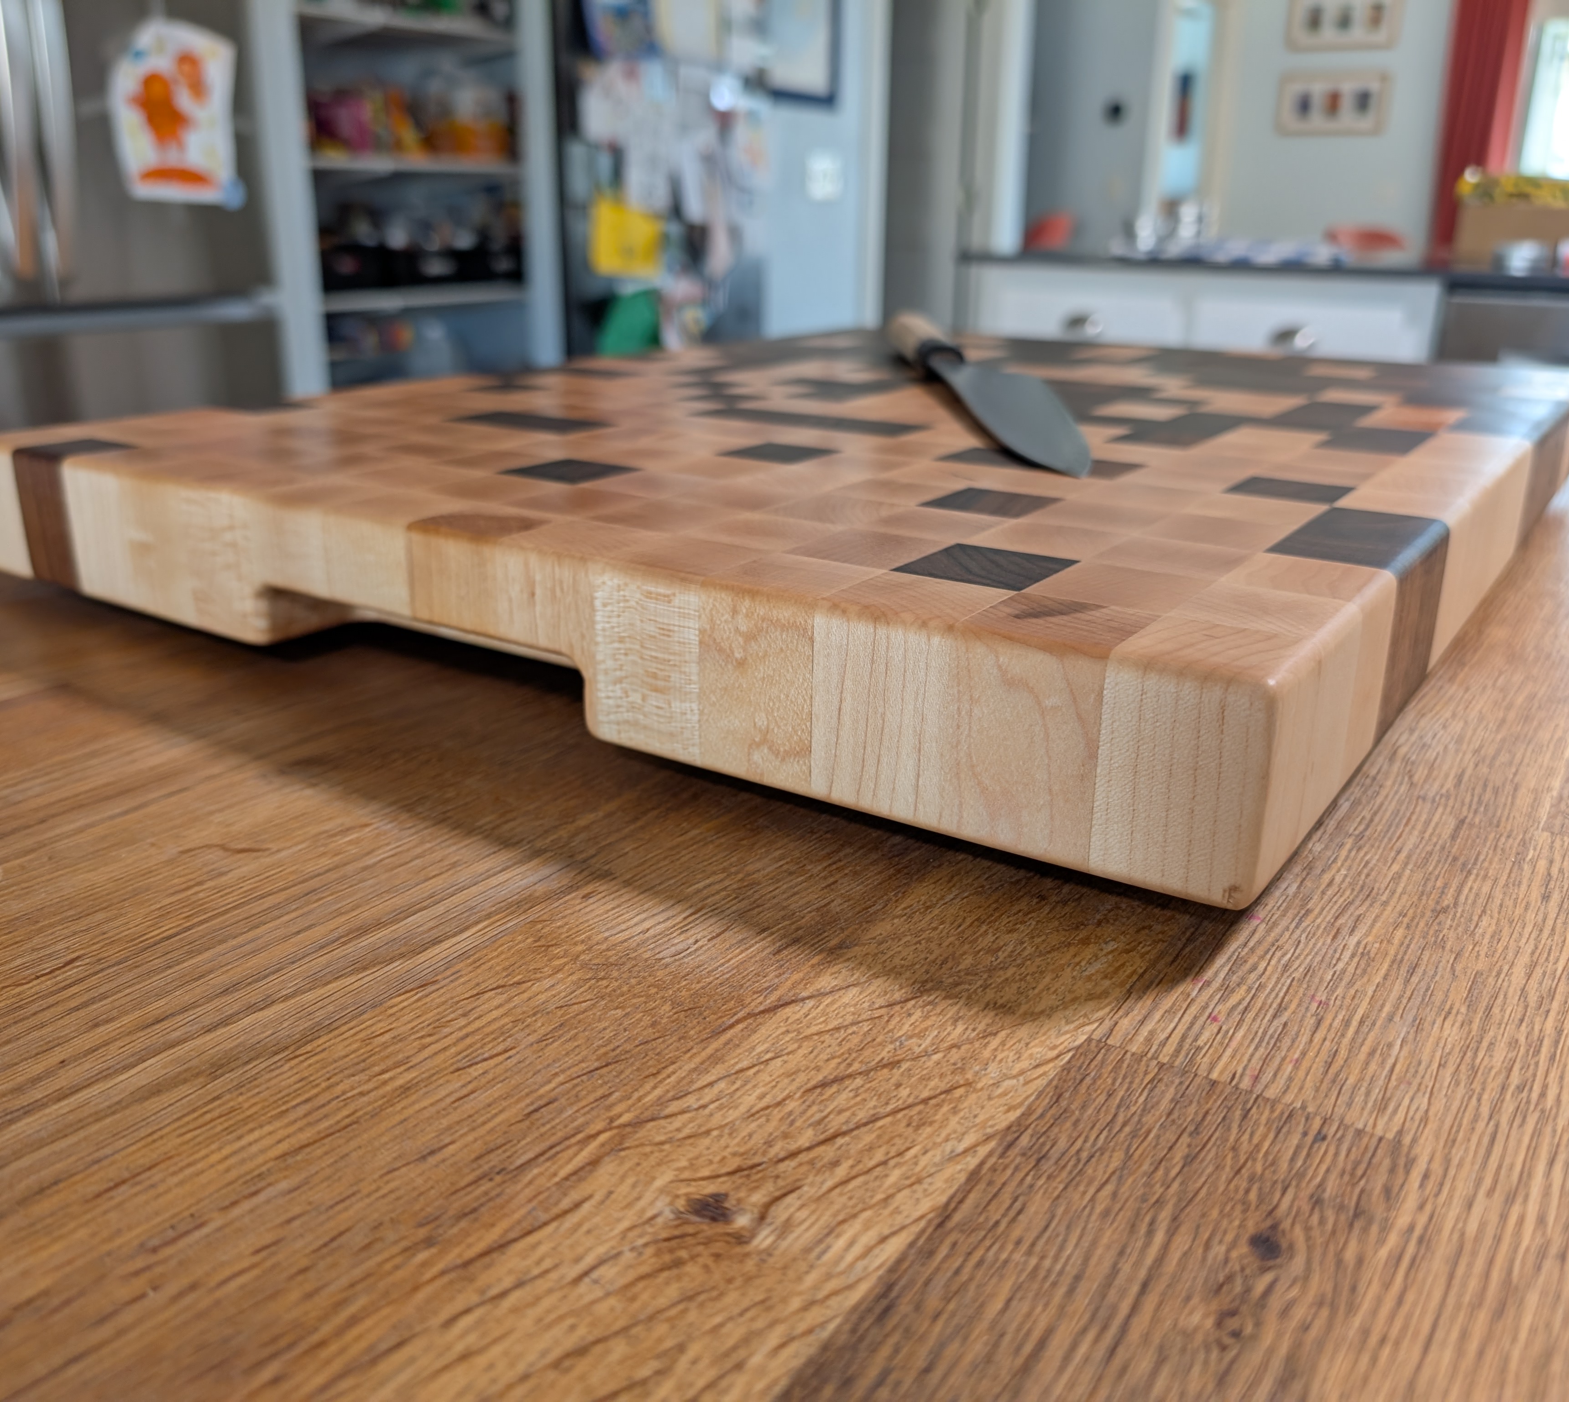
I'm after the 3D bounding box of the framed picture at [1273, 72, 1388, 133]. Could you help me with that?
[{"bbox_3d":[2.309,-2.523,5.450,0.436,0.229,0.025,13,24,33],"label":"framed picture"}]

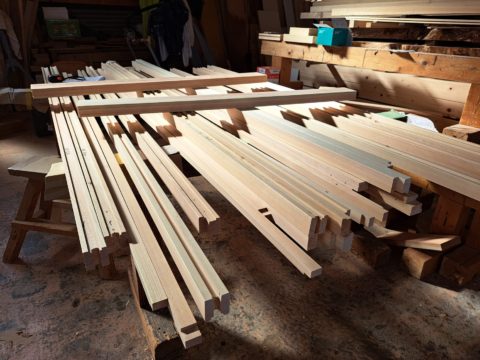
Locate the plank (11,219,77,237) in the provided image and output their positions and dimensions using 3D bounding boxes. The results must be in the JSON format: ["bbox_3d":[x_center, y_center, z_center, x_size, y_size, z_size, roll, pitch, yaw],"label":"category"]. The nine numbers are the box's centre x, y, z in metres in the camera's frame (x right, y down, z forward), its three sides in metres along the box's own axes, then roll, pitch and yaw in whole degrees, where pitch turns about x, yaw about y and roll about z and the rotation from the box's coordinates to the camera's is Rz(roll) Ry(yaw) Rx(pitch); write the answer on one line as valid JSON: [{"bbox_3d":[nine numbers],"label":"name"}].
[{"bbox_3d":[-0.811,0.227,1.498,0.425,0.036,0.042,5,25,8],"label":"plank"}]

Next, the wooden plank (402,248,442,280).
[{"bbox_3d":[0.878,0.393,1.610,0.122,0.100,0.120,-9,26,-22],"label":"wooden plank"}]

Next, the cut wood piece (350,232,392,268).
[{"bbox_3d":[0.858,0.455,2.182,0.130,0.108,0.220,-14,30,-25],"label":"cut wood piece"}]

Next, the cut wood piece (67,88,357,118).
[{"bbox_3d":[-0.029,-0.475,1.984,1.688,0.052,0.153,-8,26,-21],"label":"cut wood piece"}]

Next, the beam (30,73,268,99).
[{"bbox_3d":[-0.547,-0.723,2.496,1.755,0.053,0.153,-14,29,-30],"label":"beam"}]

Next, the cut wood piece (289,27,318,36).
[{"bbox_3d":[0.807,-1.857,4.167,0.150,0.105,0.330,-12,28,-28],"label":"cut wood piece"}]

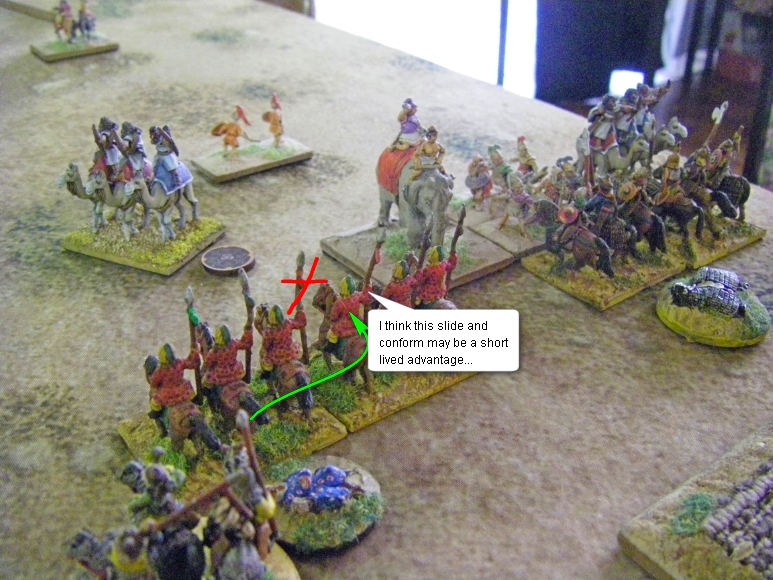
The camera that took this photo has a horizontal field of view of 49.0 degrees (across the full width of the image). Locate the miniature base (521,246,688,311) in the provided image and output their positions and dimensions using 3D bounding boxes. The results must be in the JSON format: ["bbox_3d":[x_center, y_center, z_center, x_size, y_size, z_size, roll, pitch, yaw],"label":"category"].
[{"bbox_3d":[0.066,-0.008,0.257,0.040,0.003,0.031,-21,38,-33],"label":"miniature base"}]

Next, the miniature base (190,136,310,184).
[{"bbox_3d":[-0.050,-0.049,0.319,0.041,0.003,0.019,-22,38,-35],"label":"miniature base"}]

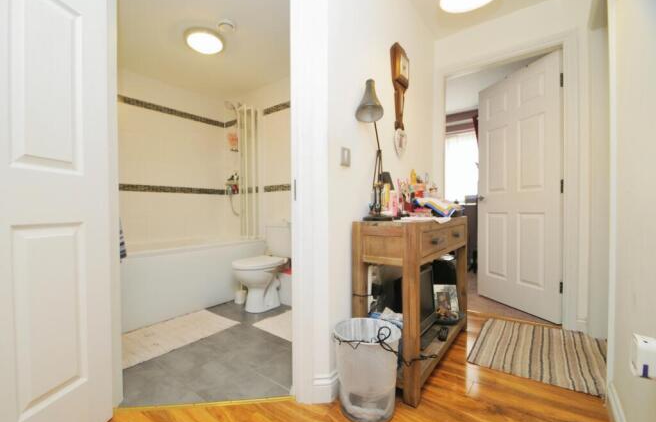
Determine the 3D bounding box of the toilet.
[{"bbox_3d":[-0.545,0.465,2.339,0.370,0.720,0.610,0,0,37],"label":"toilet"}]

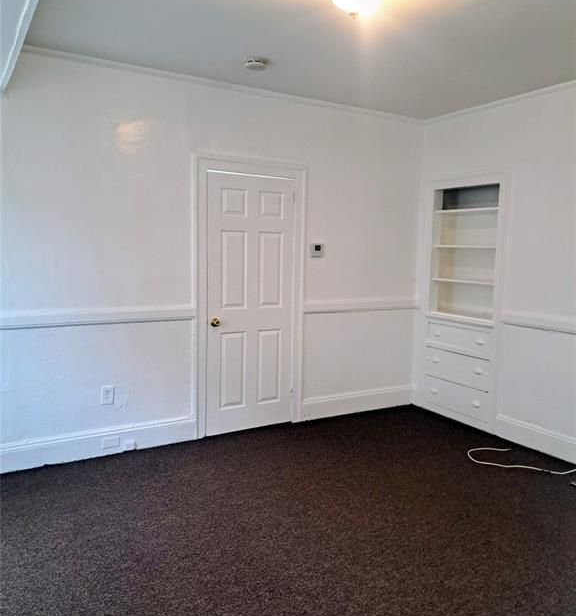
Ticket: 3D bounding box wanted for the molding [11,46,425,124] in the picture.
[{"bbox_3d":[-0.215,-1.623,4.029,3.340,0.046,0.036,-3,7,-31],"label":"molding"}]

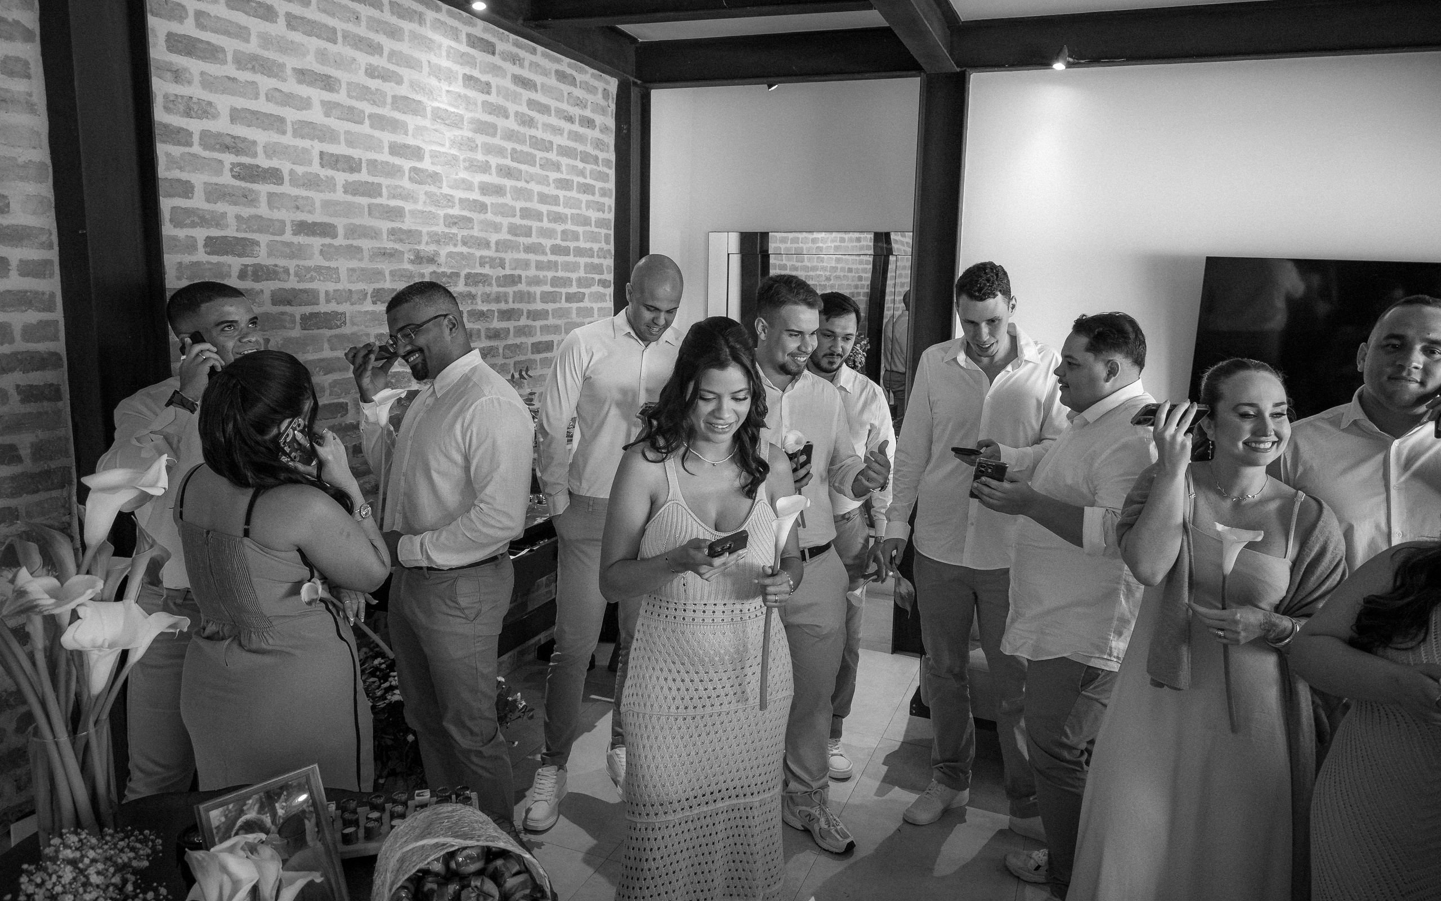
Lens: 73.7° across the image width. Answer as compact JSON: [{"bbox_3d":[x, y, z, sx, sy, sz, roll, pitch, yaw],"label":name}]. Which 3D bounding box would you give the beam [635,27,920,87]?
[{"bbox_3d":[0.259,-1.811,4.426,1.315,0.210,0.130,6,10,21],"label":"beam"}]

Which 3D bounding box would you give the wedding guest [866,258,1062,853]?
[{"bbox_3d":[0.790,0.313,3.070,0.560,1.820,0.450,4,10,11],"label":"wedding guest"}]

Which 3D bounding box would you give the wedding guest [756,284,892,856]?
[{"bbox_3d":[0.238,0.354,2.928,0.530,1.750,0.470,-1,10,-17],"label":"wedding guest"}]

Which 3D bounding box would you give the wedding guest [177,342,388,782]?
[{"bbox_3d":[-0.879,0.574,1.997,0.450,1.550,0.400,4,10,14],"label":"wedding guest"}]

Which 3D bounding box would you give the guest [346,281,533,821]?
[{"bbox_3d":[-0.773,0.391,2.655,0.520,1.700,0.490,-5,12,-34],"label":"guest"}]

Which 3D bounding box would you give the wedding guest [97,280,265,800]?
[{"bbox_3d":[-1.225,0.438,2.351,0.520,1.680,0.450,-5,12,-36],"label":"wedding guest"}]

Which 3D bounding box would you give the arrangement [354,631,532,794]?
[{"bbox_3d":[-0.973,0.911,3.418,0.380,0.410,0.570,6,10,21],"label":"arrangement"}]

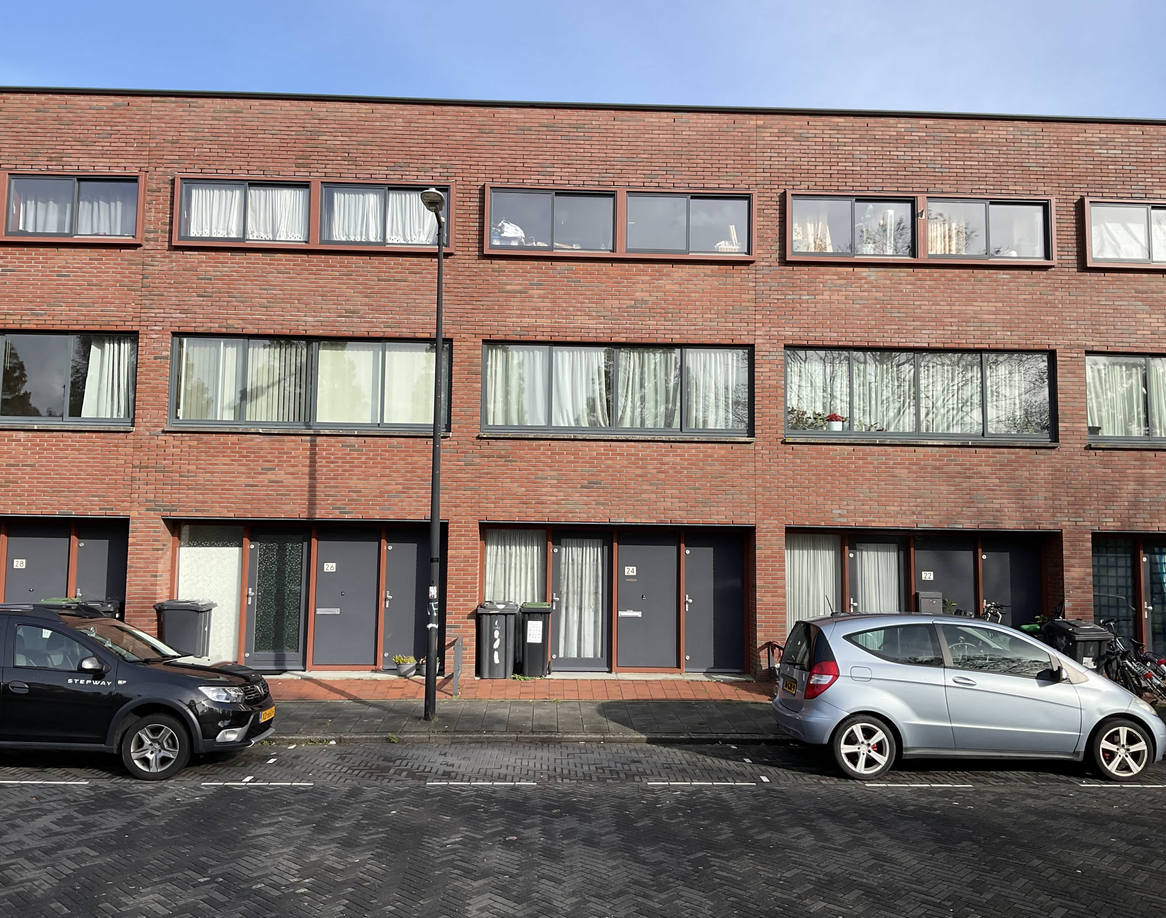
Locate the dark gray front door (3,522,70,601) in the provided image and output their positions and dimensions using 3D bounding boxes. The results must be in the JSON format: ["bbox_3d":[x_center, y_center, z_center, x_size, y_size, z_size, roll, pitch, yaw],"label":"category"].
[{"bbox_3d":[-8.038,1.968,15.101,0.902,2.013,0.080,1,-5,-2],"label":"dark gray front door"}]

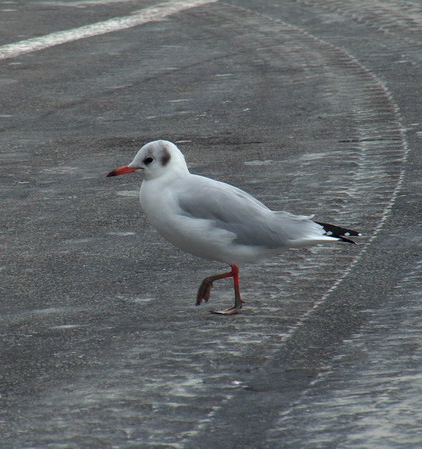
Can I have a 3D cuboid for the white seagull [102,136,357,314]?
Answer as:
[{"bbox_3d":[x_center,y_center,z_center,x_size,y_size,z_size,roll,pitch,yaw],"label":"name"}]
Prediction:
[{"bbox_3d":[0.031,0.004,7.100,0.348,0.242,0.120,0,12,0],"label":"white seagull"}]

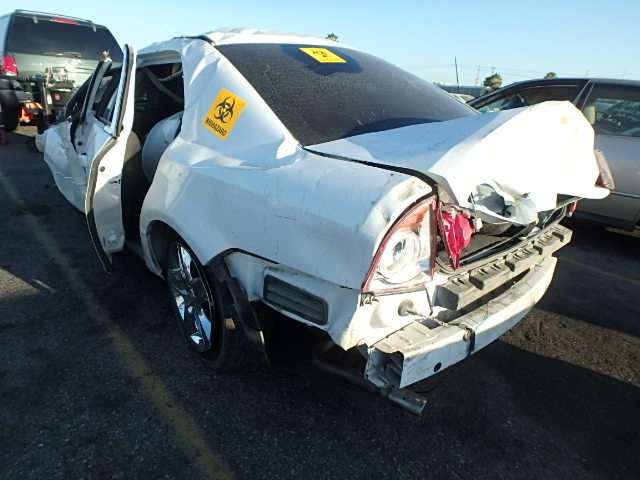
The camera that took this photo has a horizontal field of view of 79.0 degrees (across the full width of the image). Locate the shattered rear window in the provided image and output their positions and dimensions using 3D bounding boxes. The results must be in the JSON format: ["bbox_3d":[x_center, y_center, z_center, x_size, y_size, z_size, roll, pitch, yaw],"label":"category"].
[{"bbox_3d":[0.191,-0.724,1.786,1.270,0.140,0.850,-16,52,-38],"label":"shattered rear window"}]

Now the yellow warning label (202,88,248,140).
[{"bbox_3d":[-0.367,-0.486,1.493,0.173,0.165,0.010,38,8,32],"label":"yellow warning label"}]

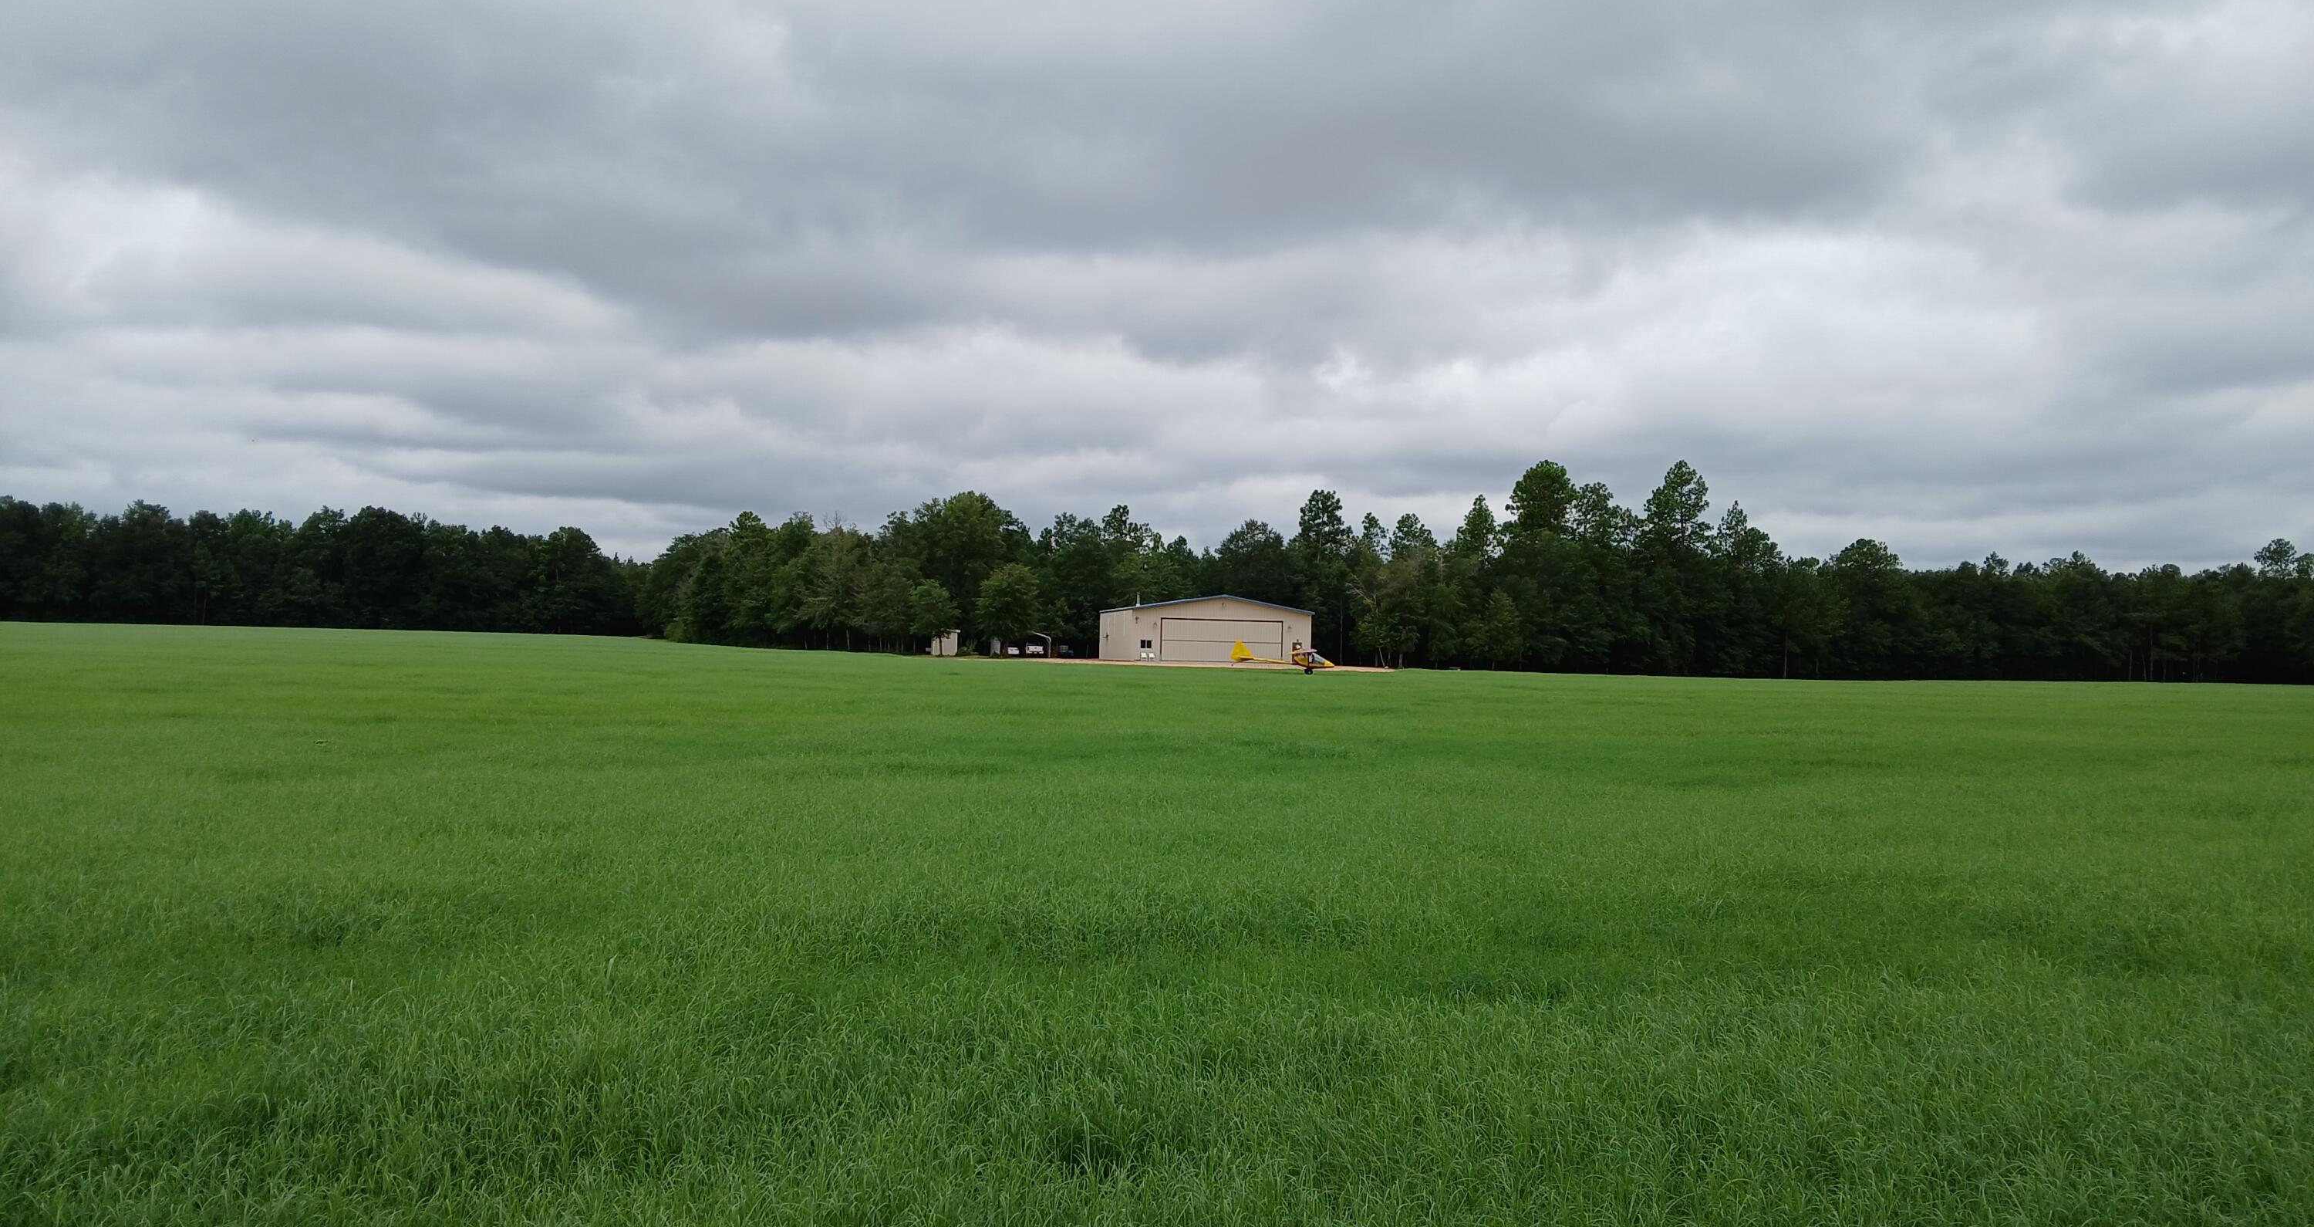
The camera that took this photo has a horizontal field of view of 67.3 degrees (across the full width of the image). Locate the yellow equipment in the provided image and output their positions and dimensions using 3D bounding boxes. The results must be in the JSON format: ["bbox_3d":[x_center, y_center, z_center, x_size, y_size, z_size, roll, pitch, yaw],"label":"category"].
[{"bbox_3d":[8.239,2.880,113.000,6.750,2.300,9.000,1,-1,4],"label":"yellow equipment"}]

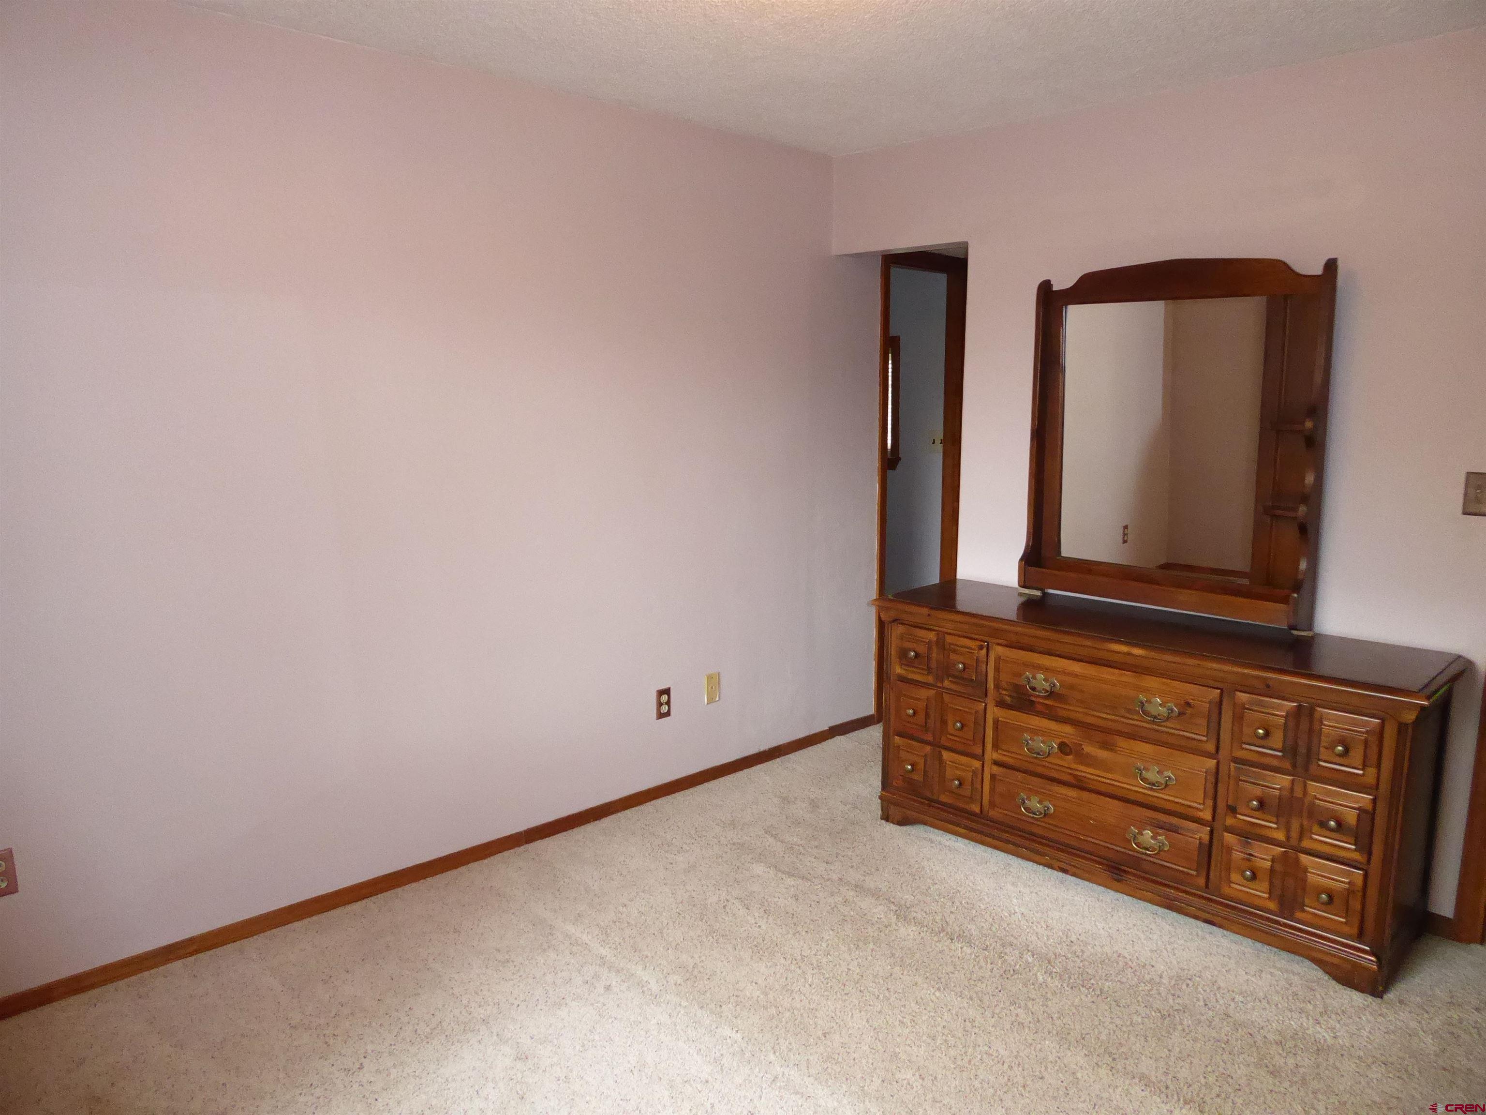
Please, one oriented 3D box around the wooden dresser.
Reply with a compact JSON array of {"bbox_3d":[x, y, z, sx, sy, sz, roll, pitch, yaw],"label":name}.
[{"bbox_3d":[1.202,0.613,3.229,1.626,0.790,0.490,9,13,43],"label":"wooden dresser"}]

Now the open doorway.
[{"bbox_3d":[0.812,-0.304,4.778,0.702,2.100,0.130,-8,13,-42],"label":"open doorway"}]

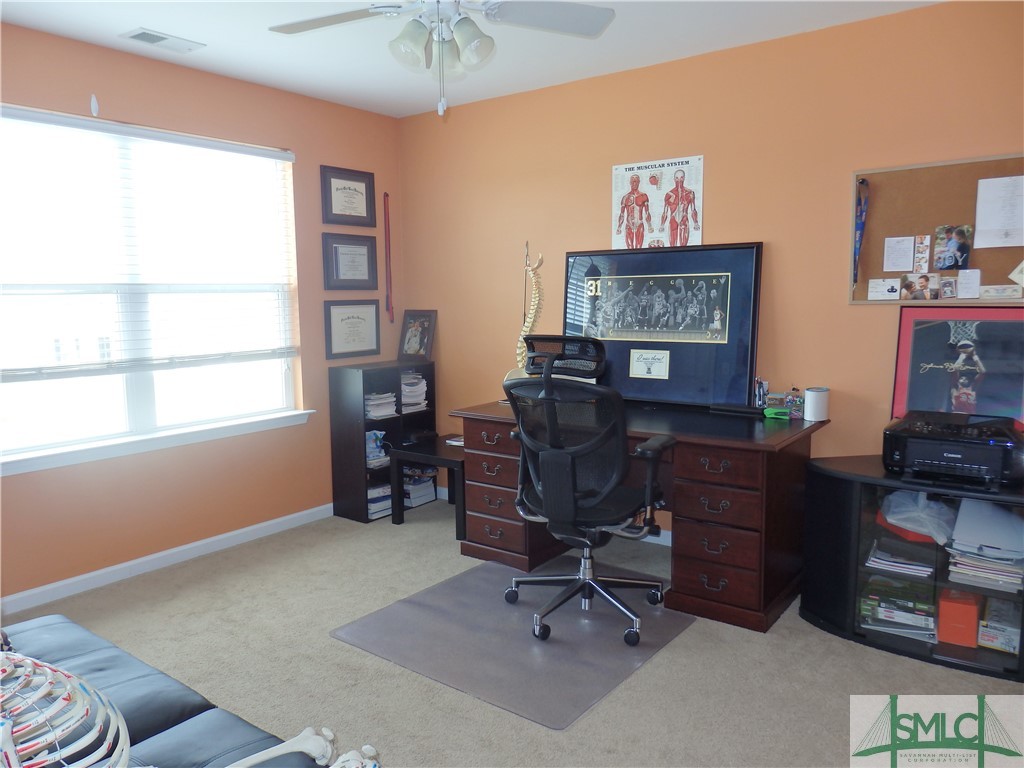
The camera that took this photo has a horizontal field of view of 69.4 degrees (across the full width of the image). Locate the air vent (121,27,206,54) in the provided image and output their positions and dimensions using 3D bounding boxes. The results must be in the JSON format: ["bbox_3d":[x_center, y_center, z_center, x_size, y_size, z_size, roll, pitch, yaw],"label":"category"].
[{"bbox_3d":[-1.540,-1.511,3.279,0.174,0.015,0.301,4,8,36],"label":"air vent"}]

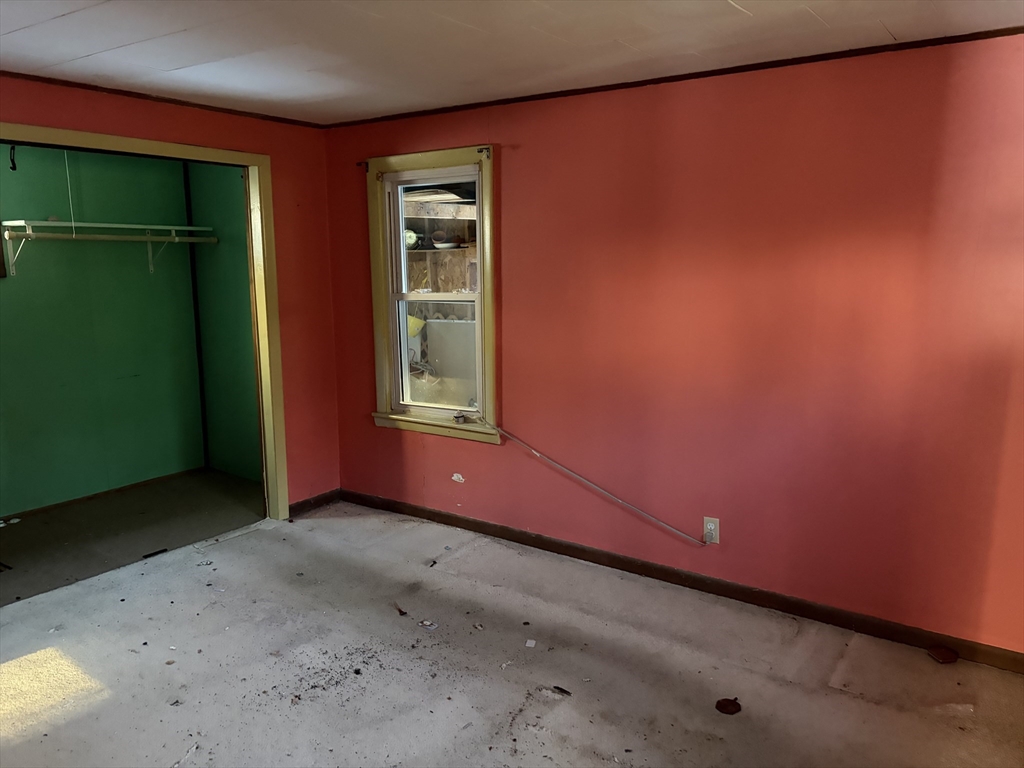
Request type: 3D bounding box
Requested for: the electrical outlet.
[{"bbox_3d":[0.900,0.659,3.472,0.071,0.115,0.011,6,12,34],"label":"electrical outlet"}]

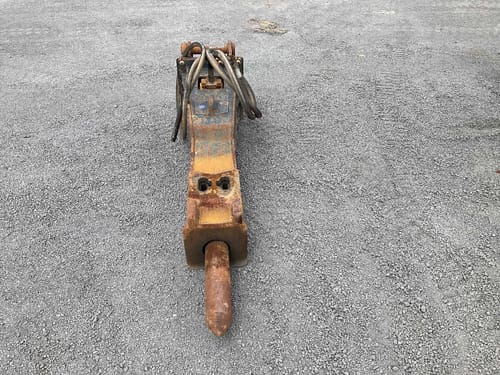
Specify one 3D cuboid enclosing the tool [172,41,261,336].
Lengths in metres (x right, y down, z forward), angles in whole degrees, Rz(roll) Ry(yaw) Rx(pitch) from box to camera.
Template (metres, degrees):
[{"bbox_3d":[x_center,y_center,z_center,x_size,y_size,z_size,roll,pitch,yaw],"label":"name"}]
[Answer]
[{"bbox_3d":[-0.196,-0.228,2.434,0.560,0.530,2.230,-3,39,-4],"label":"tool"}]

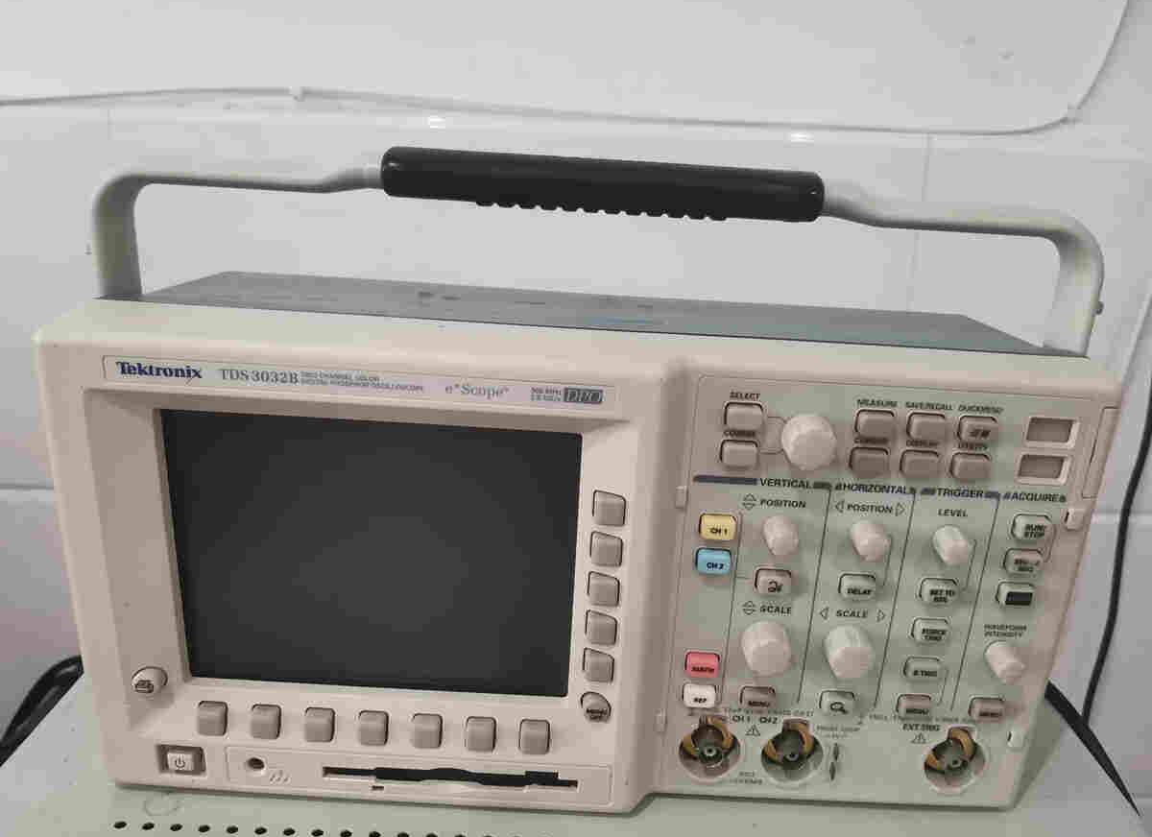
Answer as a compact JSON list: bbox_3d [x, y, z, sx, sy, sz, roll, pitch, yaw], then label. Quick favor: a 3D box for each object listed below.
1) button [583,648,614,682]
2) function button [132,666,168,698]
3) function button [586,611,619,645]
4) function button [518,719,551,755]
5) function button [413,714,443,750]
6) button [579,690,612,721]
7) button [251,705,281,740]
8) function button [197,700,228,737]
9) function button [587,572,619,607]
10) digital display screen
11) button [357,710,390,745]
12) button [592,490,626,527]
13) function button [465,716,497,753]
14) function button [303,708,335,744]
[{"bbox_3d":[0.008,0.089,0.313,0.011,0.011,0.004,3,18,0],"label":"button"},{"bbox_3d":[-0.155,0.096,0.315,0.011,0.011,0.004,-1,18,-13],"label":"function button"},{"bbox_3d":[0.009,0.073,0.303,0.011,0.012,0.004,8,19,13],"label":"function button"},{"bbox_3d":[-0.015,0.117,0.319,0.011,0.013,0.004,3,4,0],"label":"function button"},{"bbox_3d":[-0.055,0.116,0.319,0.011,0.013,0.004,3,4,0],"label":"function button"},{"bbox_3d":[0.007,0.105,0.313,0.011,0.011,0.004,8,19,13],"label":"button"},{"bbox_3d":[-0.116,0.114,0.324,0.011,0.012,0.004,3,18,0],"label":"button"},{"bbox_3d":[-0.137,0.112,0.324,0.011,0.012,0.004,3,18,0],"label":"function button"},{"bbox_3d":[0.009,0.059,0.298,0.011,0.012,0.004,8,19,13],"label":"function button"},{"bbox_3d":[-0.072,0.051,0.311,0.143,0.106,0.007,3,18,0],"label":"digital display screen"},{"bbox_3d":[-0.076,0.116,0.324,0.011,0.012,0.004,3,18,0],"label":"button"},{"bbox_3d":[0.011,0.030,0.294,0.011,0.011,0.004,3,18,0],"label":"button"},{"bbox_3d":[-0.035,0.118,0.324,0.011,0.012,0.004,3,18,0],"label":"function button"},{"bbox_3d":[-0.095,0.113,0.319,0.011,0.013,0.004,3,4,0],"label":"function button"}]

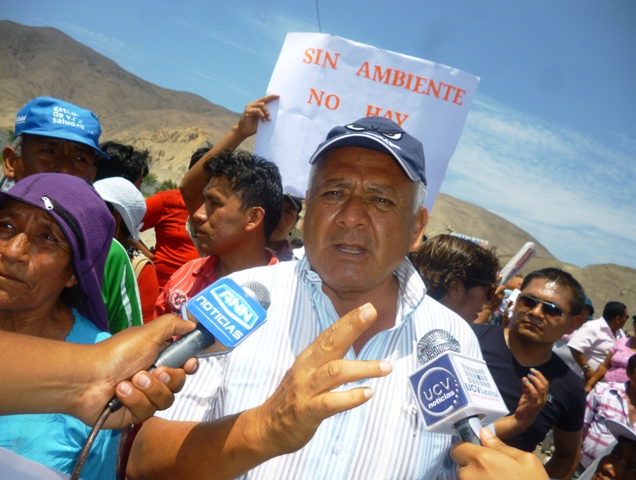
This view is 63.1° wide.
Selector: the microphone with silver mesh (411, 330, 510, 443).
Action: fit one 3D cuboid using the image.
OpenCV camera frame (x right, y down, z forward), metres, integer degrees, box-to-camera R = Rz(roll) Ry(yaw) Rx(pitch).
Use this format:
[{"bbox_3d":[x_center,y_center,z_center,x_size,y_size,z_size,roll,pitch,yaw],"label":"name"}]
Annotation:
[{"bbox_3d":[0.163,0.186,0.594,0.068,0.188,0.067,20,-50,-34],"label":"microphone with silver mesh"}]

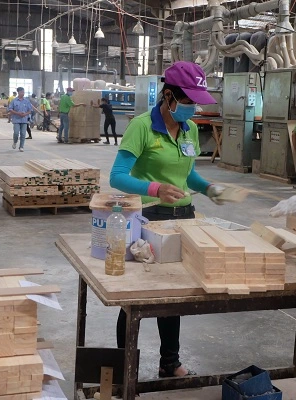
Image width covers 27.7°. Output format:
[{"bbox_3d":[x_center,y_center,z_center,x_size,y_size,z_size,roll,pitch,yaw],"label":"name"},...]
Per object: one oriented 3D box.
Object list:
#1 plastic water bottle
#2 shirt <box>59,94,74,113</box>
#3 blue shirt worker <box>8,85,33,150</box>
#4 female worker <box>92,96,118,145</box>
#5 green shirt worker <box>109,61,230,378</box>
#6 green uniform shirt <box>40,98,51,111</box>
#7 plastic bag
[{"bbox_3d":[-0.107,0.136,2.047,0.067,0.243,0.067,2,9,0],"label":"plastic water bottle"},{"bbox_3d":[-2.486,-2.943,18.300,0.380,0.560,0.450,-1,10,-22],"label":"shirt"},{"bbox_3d":[-3.395,-2.172,15.941,0.580,1.650,0.400,0,9,-12],"label":"blue shirt worker"},{"bbox_3d":[-1.296,-2.416,18.300,0.800,1.460,0.460,1,9,-6],"label":"female worker"},{"bbox_3d":[0.126,0.151,2.917,0.520,1.570,0.500,11,13,44],"label":"green shirt worker"},{"bbox_3d":[-4.224,-3.947,24.800,0.300,0.500,0.420,-6,12,-40],"label":"green uniform shirt"},{"bbox_3d":[-0.017,0.188,2.229,0.083,0.088,0.080,0,9,-12],"label":"plastic bag"}]

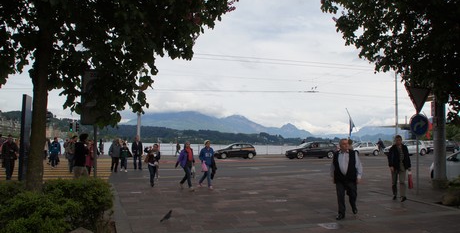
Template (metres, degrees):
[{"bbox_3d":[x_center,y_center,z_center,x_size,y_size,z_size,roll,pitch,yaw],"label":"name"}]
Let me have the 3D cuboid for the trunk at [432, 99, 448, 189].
[{"bbox_3d":[7.457,0.850,12.200,0.500,3.500,0.500,1,-4,0],"label":"trunk"}]

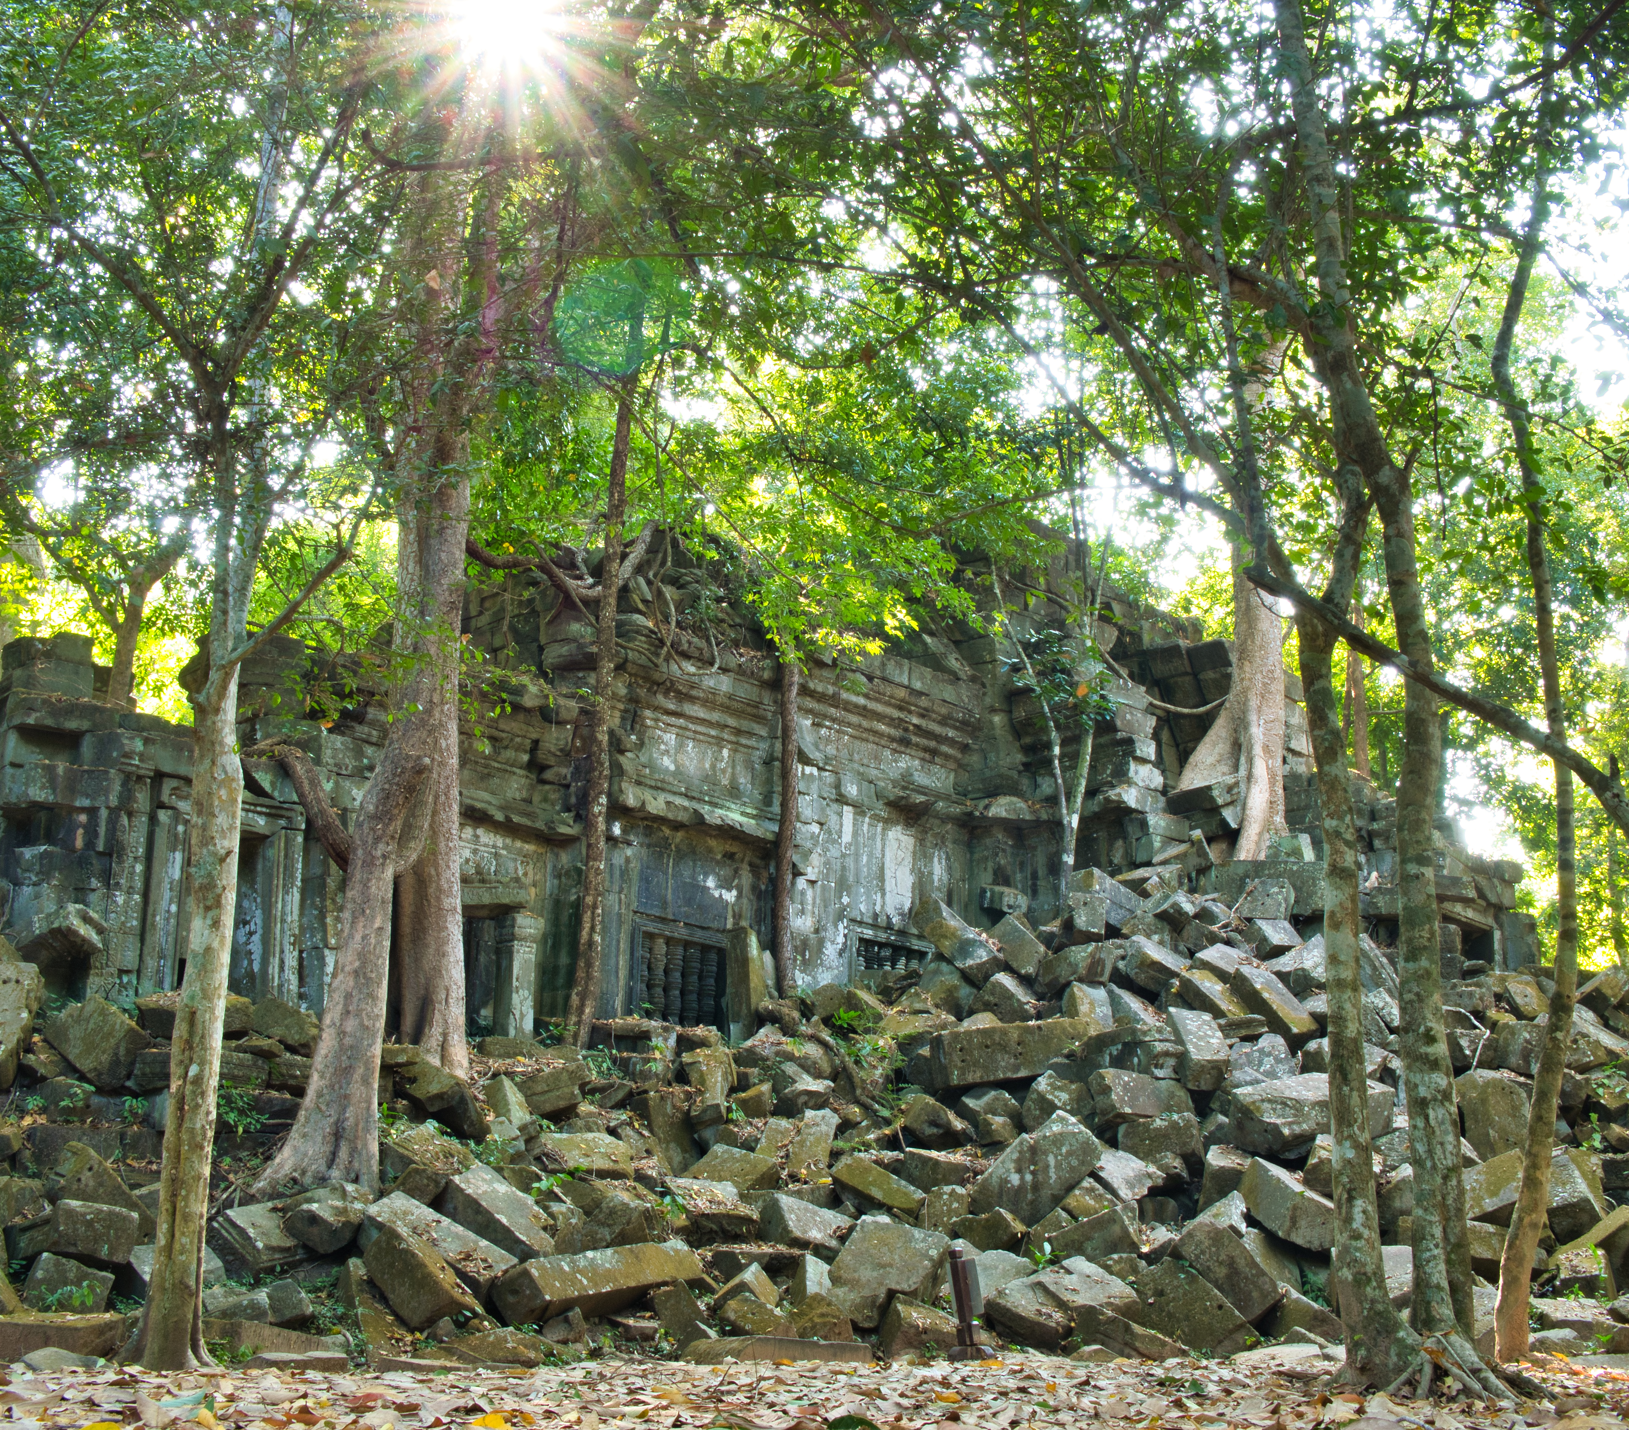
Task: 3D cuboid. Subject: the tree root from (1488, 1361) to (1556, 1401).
[{"bbox_3d":[2.957,2.791,9.200,0.200,0.140,0.420,0,-15,0],"label":"tree root"}]

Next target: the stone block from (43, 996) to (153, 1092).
[{"bbox_3d":[-6.333,2.894,19.531,0.496,0.527,0.523,35,-18,19],"label":"stone block"}]

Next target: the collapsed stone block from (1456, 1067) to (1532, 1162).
[{"bbox_3d":[6.314,3.700,20.370,0.592,0.759,0.528,-2,-1,20],"label":"collapsed stone block"}]

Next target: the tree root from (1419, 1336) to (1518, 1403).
[{"bbox_3d":[2.703,2.712,9.100,0.330,0.250,0.480,0,-15,0],"label":"tree root"}]

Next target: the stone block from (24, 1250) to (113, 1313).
[{"bbox_3d":[-5.479,4.220,16.275,0.529,0.344,0.480,19,-15,-12],"label":"stone block"}]

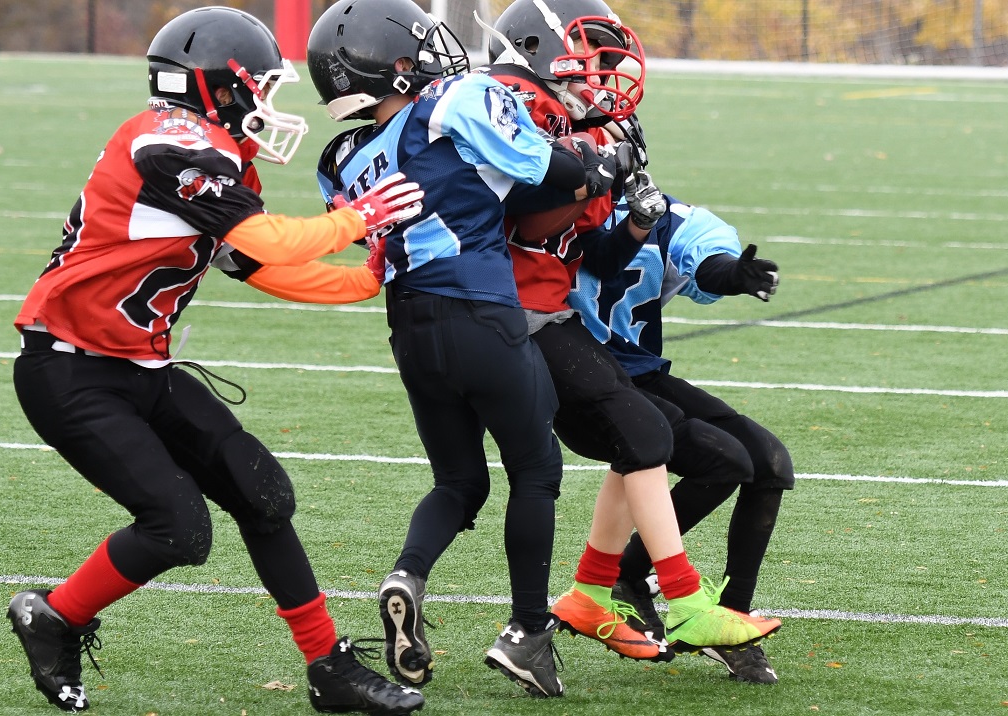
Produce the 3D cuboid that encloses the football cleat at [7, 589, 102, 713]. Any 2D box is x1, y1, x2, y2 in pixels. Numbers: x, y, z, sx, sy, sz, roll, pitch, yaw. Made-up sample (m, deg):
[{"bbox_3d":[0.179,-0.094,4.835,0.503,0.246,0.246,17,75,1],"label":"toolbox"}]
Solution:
[{"bbox_3d":[-0.876,0.572,8.760,0.140,0.260,0.095,-28,3,3],"label":"football cleat"}]

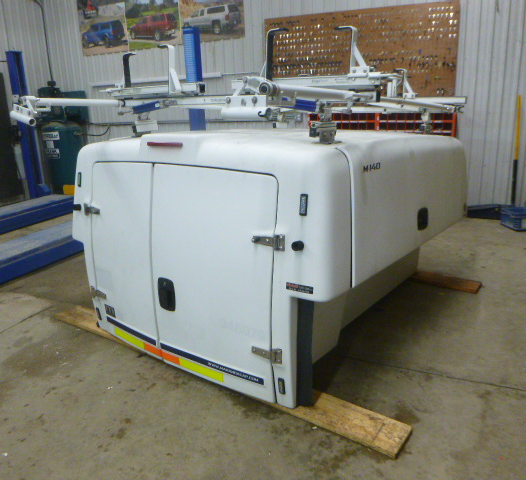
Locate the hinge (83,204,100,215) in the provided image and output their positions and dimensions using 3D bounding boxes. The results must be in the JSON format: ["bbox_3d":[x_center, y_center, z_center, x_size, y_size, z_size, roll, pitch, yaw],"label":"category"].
[{"bbox_3d":[-1.016,-0.175,2.731,0.186,0.066,0.022,11,15,42],"label":"hinge"}]

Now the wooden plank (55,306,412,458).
[{"bbox_3d":[-0.416,0.652,2.543,2.441,0.030,0.203,9,17,37],"label":"wooden plank"}]

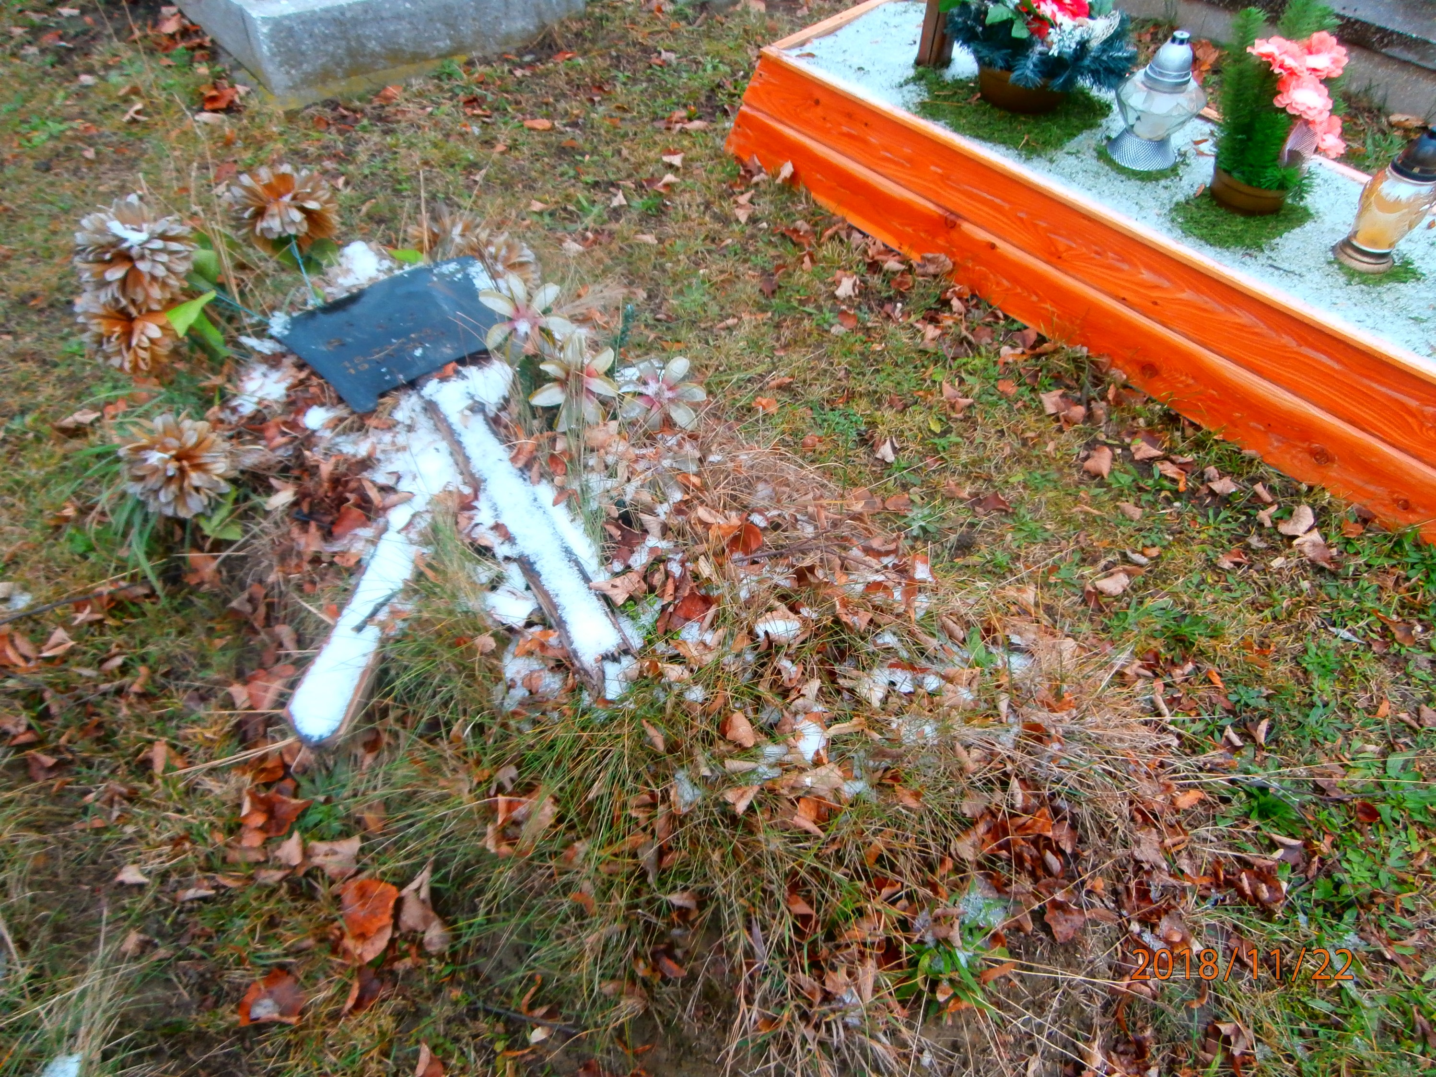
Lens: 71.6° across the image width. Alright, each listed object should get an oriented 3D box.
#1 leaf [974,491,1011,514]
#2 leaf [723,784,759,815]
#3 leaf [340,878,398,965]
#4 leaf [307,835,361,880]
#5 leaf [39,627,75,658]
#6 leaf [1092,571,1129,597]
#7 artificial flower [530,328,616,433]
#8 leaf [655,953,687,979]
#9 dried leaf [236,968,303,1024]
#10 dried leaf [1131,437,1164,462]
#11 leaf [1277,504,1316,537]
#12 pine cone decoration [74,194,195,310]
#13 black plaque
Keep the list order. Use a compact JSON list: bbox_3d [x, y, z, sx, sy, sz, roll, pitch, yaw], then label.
[{"bbox_3d":[0.517,-0.068,1.877,0.070,0.025,0.045,0,47,0],"label":"leaf"},{"bbox_3d":[0.030,0.341,1.303,0.047,0.022,0.042,0,47,0],"label":"leaf"},{"bbox_3d":[-0.457,0.500,1.303,0.067,0.030,0.101,-4,54,-10],"label":"leaf"},{"bbox_3d":[-0.533,0.443,1.381,0.067,0.020,0.059,-8,53,-11],"label":"leaf"},{"bbox_3d":[-1.118,0.176,1.684,0.043,0.025,0.055,35,58,27],"label":"leaf"},{"bbox_3d":[0.691,0.081,1.753,0.062,0.020,0.045,-22,52,-18],"label":"leaf"},{"bbox_3d":[-0.253,-0.277,1.745,0.151,0.173,0.075,-7,8,-7],"label":"artificial flower"},{"bbox_3d":[-0.059,0.538,1.254,0.041,0.020,0.035,0,47,0],"label":"leaf"},{"bbox_3d":[-0.564,0.579,1.257,0.073,0.025,0.063,-11,51,-12],"label":"dried leaf"},{"bbox_3d":[0.854,-0.177,1.981,0.066,0.022,0.050,0,47,0],"label":"dried leaf"},{"bbox_3d":[1.074,-0.033,1.849,0.065,0.022,0.050,-31,55,-24],"label":"leaf"},{"bbox_3d":[-1.162,-0.570,1.981,0.212,0.208,0.165,-26,18,-22],"label":"pine cone decoration"},{"bbox_3d":[-0.600,-0.395,1.938,0.389,0.025,0.265,-29,65,-25],"label":"black plaque"}]

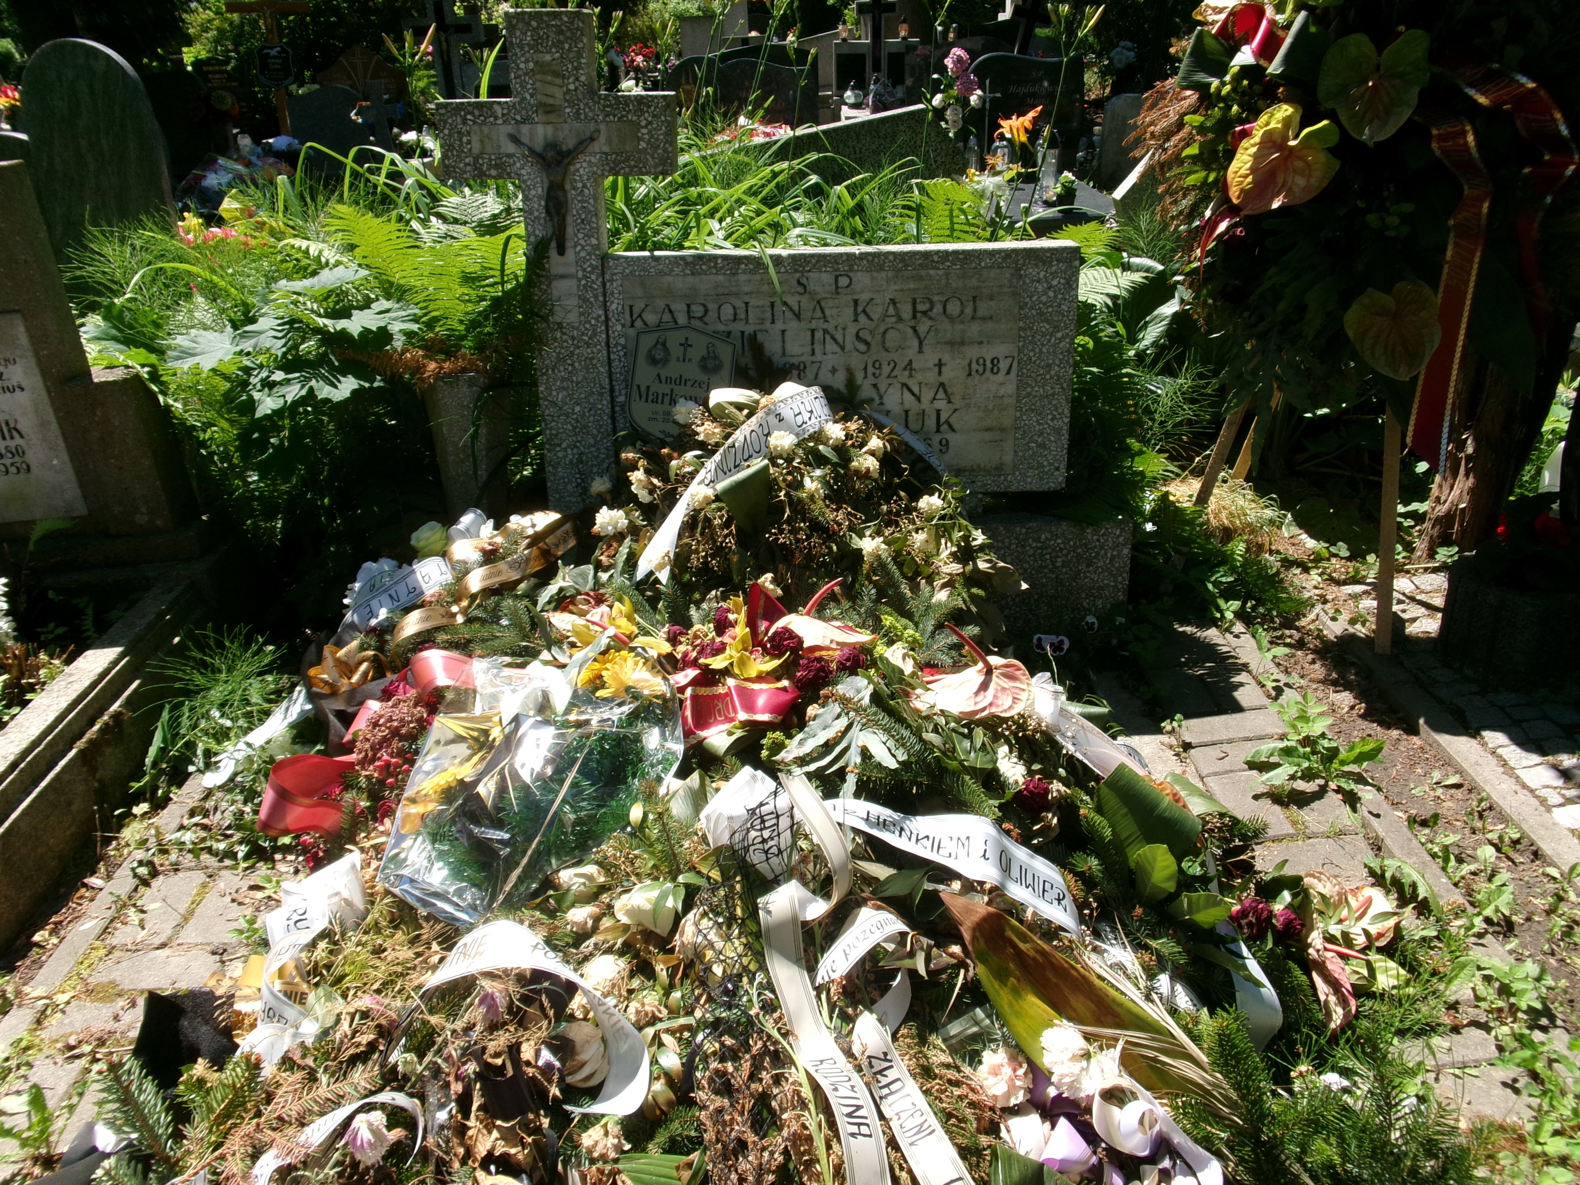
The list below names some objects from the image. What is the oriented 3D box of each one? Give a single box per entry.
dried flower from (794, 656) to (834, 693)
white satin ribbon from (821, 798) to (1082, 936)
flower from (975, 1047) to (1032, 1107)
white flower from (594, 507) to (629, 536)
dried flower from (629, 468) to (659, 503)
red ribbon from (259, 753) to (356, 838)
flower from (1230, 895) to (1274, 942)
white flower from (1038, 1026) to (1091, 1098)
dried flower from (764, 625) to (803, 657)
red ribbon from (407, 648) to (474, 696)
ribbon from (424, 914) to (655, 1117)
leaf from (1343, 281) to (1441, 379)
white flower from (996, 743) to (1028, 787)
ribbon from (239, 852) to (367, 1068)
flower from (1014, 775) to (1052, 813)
[{"bbox_3d":[0.037,0.131,2.040,0.062,0.052,0.058,-1,23,1],"label":"dried flower"},{"bbox_3d":[0.221,0.376,1.750,0.335,0.085,0.110,13,25,31],"label":"white satin ribbon"},{"bbox_3d":[0.250,0.567,1.500,0.060,0.058,0.052,3,22,11],"label":"flower"},{"bbox_3d":[-0.388,-0.154,2.769,0.075,0.060,0.065,-1,23,1],"label":"white flower"},{"bbox_3d":[-0.315,-0.232,2.750,0.060,0.066,0.055,-3,22,-6],"label":"dried flower"},{"bbox_3d":[-0.773,0.326,2.051,0.146,0.104,0.104,-1,23,1],"label":"red ribbon"},{"bbox_3d":[0.614,0.433,1.697,0.056,0.050,0.054,-1,23,1],"label":"flower"},{"bbox_3d":[0.325,0.552,1.510,0.058,0.062,0.055,4,22,14],"label":"white flower"},{"bbox_3d":[-0.011,0.082,2.155,0.062,0.048,0.056,-1,23,1],"label":"dried flower"},{"bbox_3d":[-0.627,0.143,2.300,0.110,0.055,0.075,-7,22,-16],"label":"red ribbon"},{"bbox_3d":[-0.301,0.498,1.500,0.255,0.125,0.165,-6,22,-13],"label":"ribbon"},{"bbox_3d":[1.281,-0.558,2.720,0.190,0.195,0.050,6,22,17],"label":"leaf"},{"bbox_3d":[0.359,0.279,2.070,0.052,0.056,0.050,3,22,10],"label":"white flower"},{"bbox_3d":[-0.642,0.485,1.686,0.167,0.208,0.156,-1,23,1],"label":"ribbon"},{"bbox_3d":[0.348,0.288,1.832,0.052,0.047,0.050,-1,23,1],"label":"flower"}]

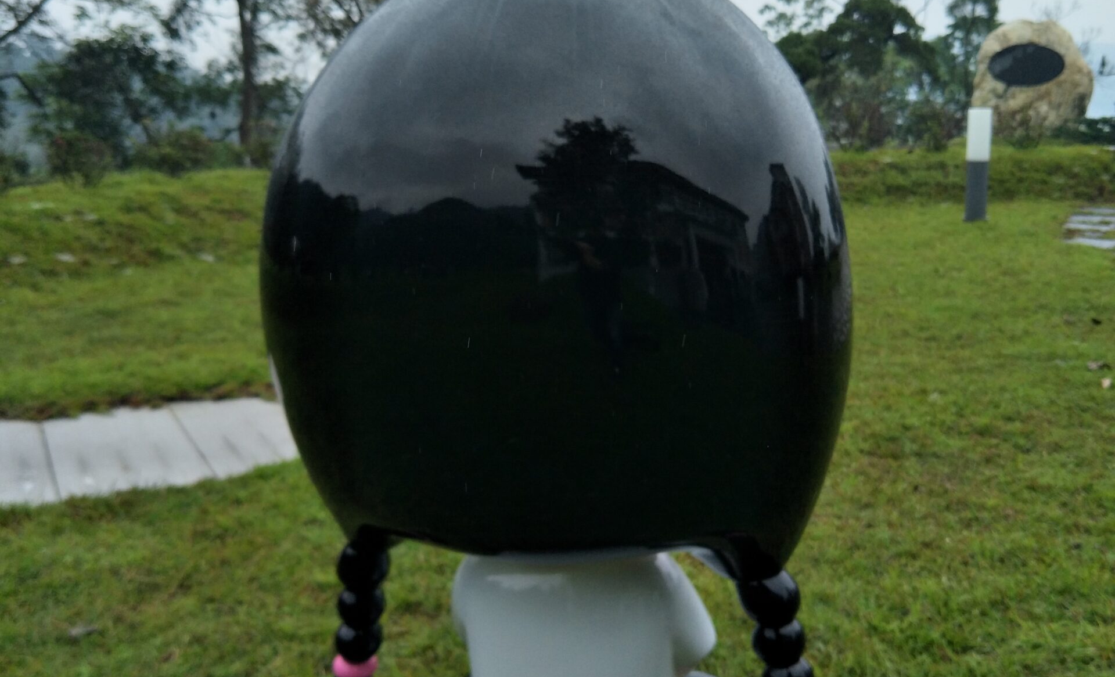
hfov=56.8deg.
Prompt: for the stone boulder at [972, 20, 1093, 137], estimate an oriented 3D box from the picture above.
[{"bbox_3d":[5.214,-2.814,11.300,1.284,1.362,0.950,1,17,14],"label":"stone boulder"}]

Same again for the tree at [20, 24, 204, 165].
[{"bbox_3d":[-5.849,-3.171,13.500,2.331,1.800,2.200,-3,16,0],"label":"tree"}]

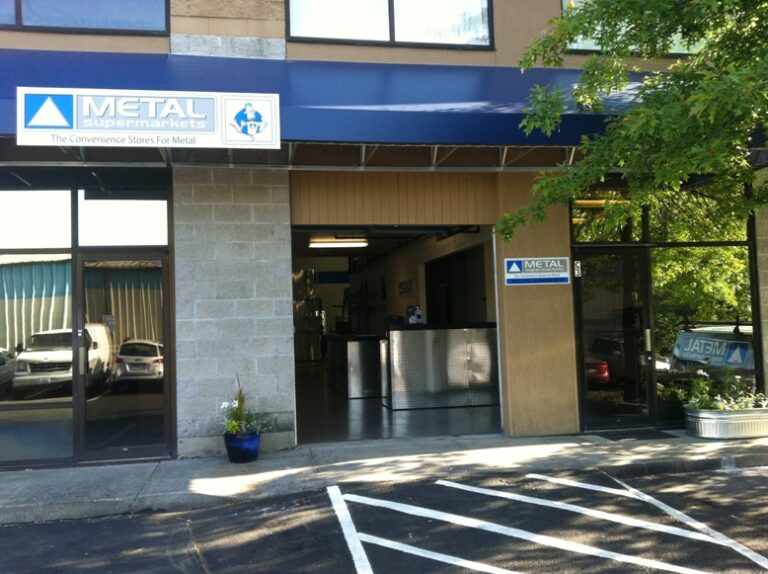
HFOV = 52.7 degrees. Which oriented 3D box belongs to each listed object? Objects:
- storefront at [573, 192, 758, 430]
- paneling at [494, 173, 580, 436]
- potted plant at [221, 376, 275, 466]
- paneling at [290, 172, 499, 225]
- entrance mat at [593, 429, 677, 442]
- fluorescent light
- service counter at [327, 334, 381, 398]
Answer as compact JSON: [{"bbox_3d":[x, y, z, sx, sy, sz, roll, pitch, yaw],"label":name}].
[{"bbox_3d":[3.404,0.229,9.253,2.420,2.880,0.130,-1,-3,-12],"label":"storefront"},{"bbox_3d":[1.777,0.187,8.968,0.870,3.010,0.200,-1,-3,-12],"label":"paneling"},{"bbox_3d":[-1.375,1.276,7.717,0.510,0.880,0.450,-1,-3,-12],"label":"potted plant"},{"bbox_3d":[0.133,-1.004,8.744,2.360,0.650,0.100,-1,-3,-12],"label":"paneling"},{"bbox_3d":[2.784,1.631,8.535,0.780,0.012,0.580,-1,-3,-12],"label":"entrance mat"},{"bbox_3d":[-0.939,-0.919,16.230,1.230,0.130,0.260,-1,-3,-12],"label":"fluorescent light"},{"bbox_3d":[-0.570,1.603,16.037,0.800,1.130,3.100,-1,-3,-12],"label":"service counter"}]

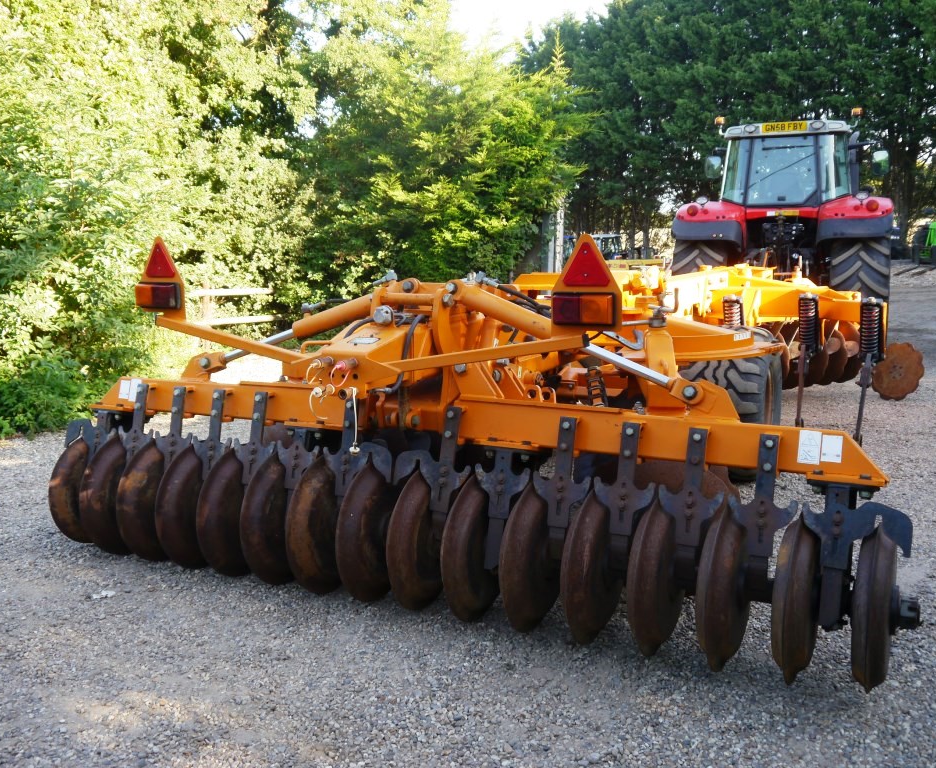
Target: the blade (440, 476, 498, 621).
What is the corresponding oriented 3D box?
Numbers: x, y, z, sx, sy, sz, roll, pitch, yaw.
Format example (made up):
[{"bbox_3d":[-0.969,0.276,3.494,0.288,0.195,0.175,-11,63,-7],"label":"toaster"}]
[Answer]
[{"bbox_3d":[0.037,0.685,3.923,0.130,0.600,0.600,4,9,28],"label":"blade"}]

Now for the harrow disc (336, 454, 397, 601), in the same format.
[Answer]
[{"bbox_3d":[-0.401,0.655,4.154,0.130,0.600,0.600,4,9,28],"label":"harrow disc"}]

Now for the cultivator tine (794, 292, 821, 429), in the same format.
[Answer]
[{"bbox_3d":[2.542,-0.144,7.154,0.170,1.070,0.500,4,9,28],"label":"cultivator tine"}]

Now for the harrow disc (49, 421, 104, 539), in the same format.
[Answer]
[{"bbox_3d":[-1.976,0.502,4.975,0.250,0.700,0.600,4,9,28],"label":"harrow disc"}]

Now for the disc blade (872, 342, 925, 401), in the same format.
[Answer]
[{"bbox_3d":[3.661,-0.104,8.050,0.500,0.500,0.060,4,9,24],"label":"disc blade"}]

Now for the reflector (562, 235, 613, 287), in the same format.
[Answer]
[{"bbox_3d":[0.390,-0.398,3.101,0.163,0.155,0.020,4,9,26],"label":"reflector"}]

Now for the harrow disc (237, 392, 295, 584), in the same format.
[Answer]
[{"bbox_3d":[-0.924,0.487,4.410,0.290,0.870,0.600,4,9,28],"label":"harrow disc"}]

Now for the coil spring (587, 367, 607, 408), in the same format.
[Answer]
[{"bbox_3d":[0.650,0.023,4.750,0.090,0.230,0.090,-10,9,27],"label":"coil spring"}]

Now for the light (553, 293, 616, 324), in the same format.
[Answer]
[{"bbox_3d":[0.385,-0.252,3.170,0.205,0.106,0.060,4,9,28],"label":"light"}]

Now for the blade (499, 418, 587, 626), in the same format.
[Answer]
[{"bbox_3d":[0.329,0.560,3.704,0.315,0.860,0.600,4,9,26],"label":"blade"}]

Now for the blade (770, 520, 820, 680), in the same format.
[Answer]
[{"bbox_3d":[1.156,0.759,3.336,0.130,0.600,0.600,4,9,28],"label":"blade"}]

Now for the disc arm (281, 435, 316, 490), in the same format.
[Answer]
[{"bbox_3d":[-0.759,0.331,4.196,0.235,0.260,0.040,4,-6,26],"label":"disc arm"}]

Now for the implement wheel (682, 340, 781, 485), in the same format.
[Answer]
[{"bbox_3d":[1.790,0.126,6.337,0.510,1.050,1.050,4,9,28],"label":"implement wheel"}]

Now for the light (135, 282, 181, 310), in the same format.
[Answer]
[{"bbox_3d":[-1.294,-0.363,3.945,0.215,0.107,0.065,4,9,26],"label":"light"}]

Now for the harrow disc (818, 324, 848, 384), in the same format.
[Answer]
[{"bbox_3d":[3.380,-0.267,8.850,0.090,0.570,0.570,-3,9,-22],"label":"harrow disc"}]

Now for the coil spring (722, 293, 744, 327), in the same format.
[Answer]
[{"bbox_3d":[2.054,-0.506,7.365,0.140,0.400,0.140,4,9,26],"label":"coil spring"}]

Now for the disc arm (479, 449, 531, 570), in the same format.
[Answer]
[{"bbox_3d":[0.139,0.512,3.811,0.240,0.510,0.130,4,9,28],"label":"disc arm"}]

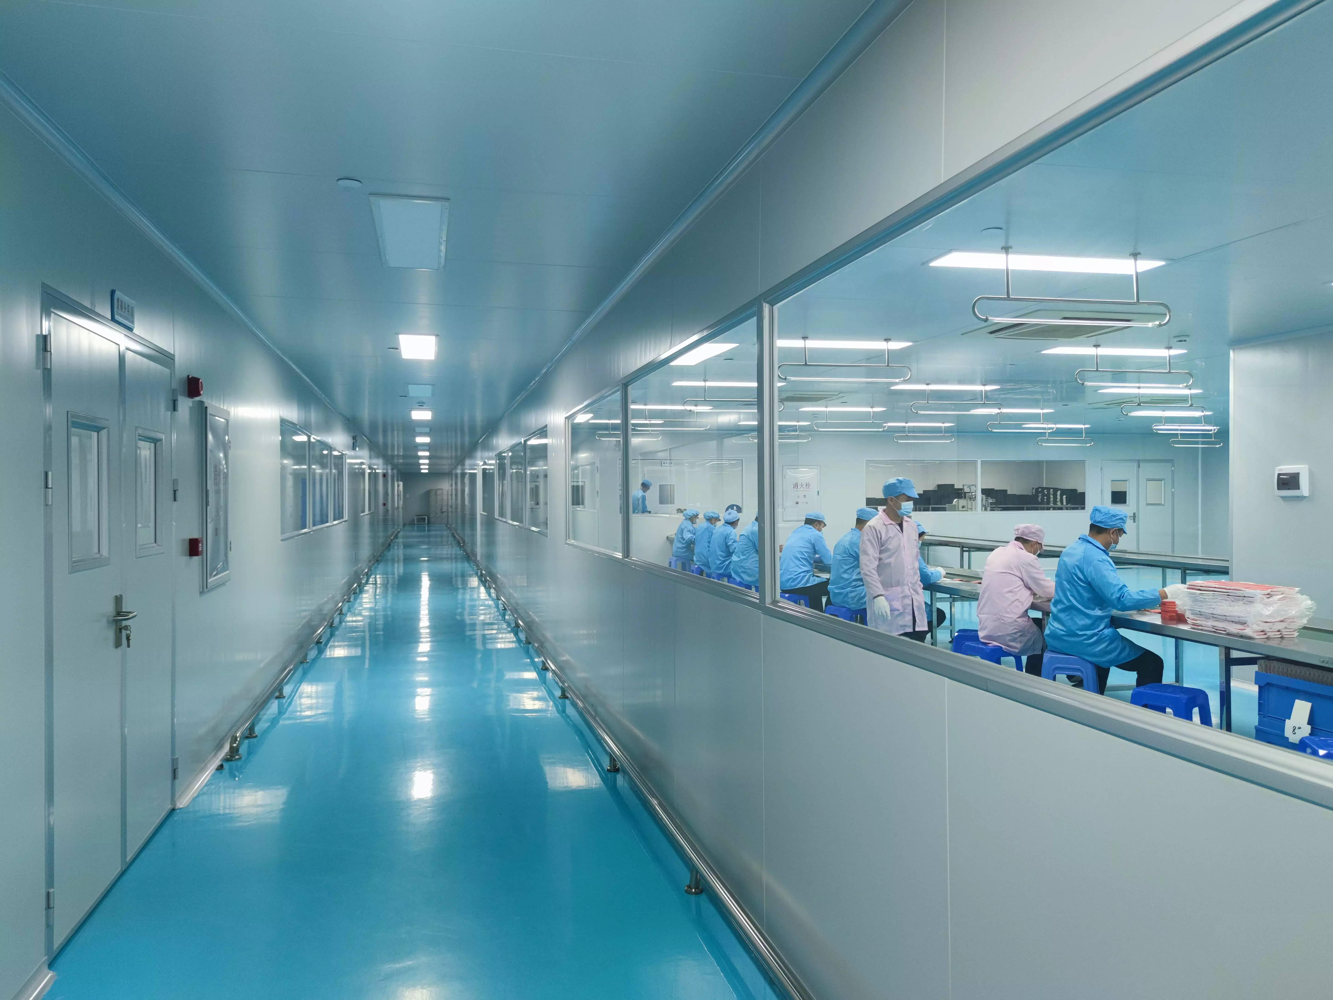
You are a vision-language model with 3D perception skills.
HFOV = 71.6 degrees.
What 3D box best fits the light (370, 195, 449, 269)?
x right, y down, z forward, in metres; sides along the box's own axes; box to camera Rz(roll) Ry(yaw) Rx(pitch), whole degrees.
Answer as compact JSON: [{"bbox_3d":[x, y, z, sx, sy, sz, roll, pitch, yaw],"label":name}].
[{"bbox_3d":[-1.155,-1.192,4.201,0.300,0.030,1.200,-1,0,-15],"label":"light"}]

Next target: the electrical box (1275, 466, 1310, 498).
[{"bbox_3d":[4.566,-0.137,6.737,0.067,0.220,0.225,0,0,-15],"label":"electrical box"}]

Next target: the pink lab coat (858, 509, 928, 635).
[{"bbox_3d":[1.560,0.497,6.353,0.480,0.859,0.330,-1,0,-31],"label":"pink lab coat"}]

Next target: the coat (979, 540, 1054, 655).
[{"bbox_3d":[2.325,0.633,6.039,0.580,0.740,0.480,-1,0,-10],"label":"coat"}]

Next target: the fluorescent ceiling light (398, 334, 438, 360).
[{"bbox_3d":[-1.962,-1.203,7.307,0.300,0.030,1.200,-1,0,-15],"label":"fluorescent ceiling light"}]

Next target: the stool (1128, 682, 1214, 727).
[{"bbox_3d":[2.526,1.189,4.646,0.340,0.470,0.350,-1,0,-40],"label":"stool"}]

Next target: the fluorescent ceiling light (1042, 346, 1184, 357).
[{"bbox_3d":[3.616,-1.208,7.451,1.200,0.030,0.300,-1,0,-15],"label":"fluorescent ceiling light"}]

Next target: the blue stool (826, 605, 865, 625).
[{"bbox_3d":[1.549,1.178,7.957,0.320,0.470,0.330,-1,0,-40],"label":"blue stool"}]

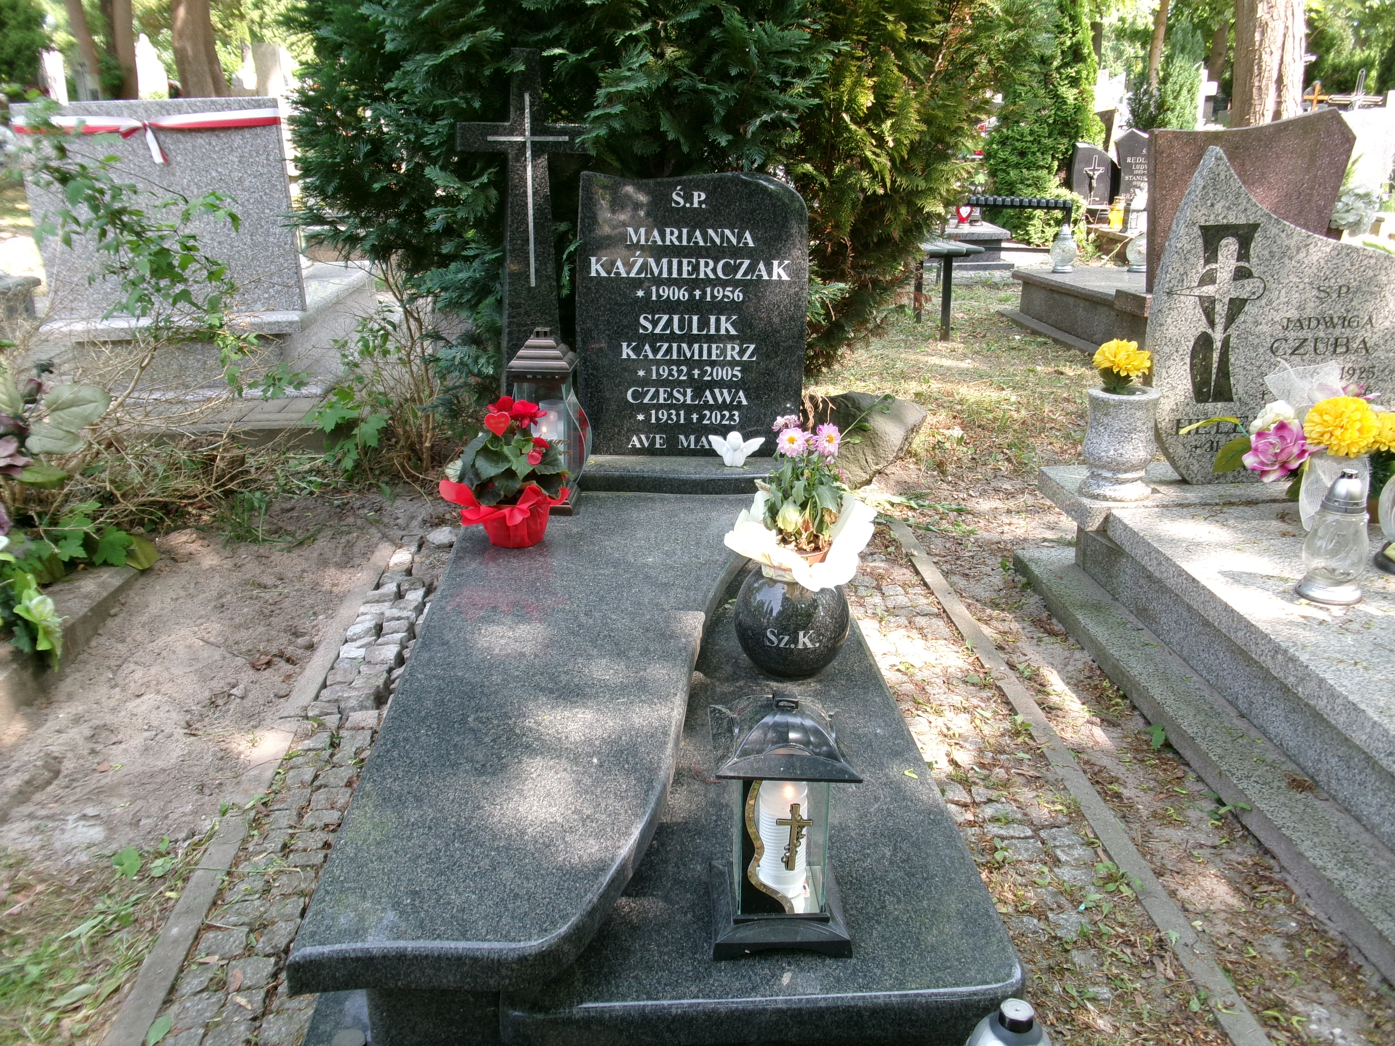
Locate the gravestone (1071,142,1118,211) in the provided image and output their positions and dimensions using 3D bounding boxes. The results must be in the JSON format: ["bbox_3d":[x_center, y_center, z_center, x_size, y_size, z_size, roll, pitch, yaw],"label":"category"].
[{"bbox_3d":[3.737,-3.261,10.600,0.400,0.610,0.100,1,19,3],"label":"gravestone"}]

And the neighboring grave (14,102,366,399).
[{"bbox_3d":[-2.427,-1.526,5.931,1.262,1.280,2.040,0,20,-4],"label":"neighboring grave"}]

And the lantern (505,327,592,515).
[{"bbox_3d":[-0.367,-0.252,2.737,0.200,0.440,0.160,1,19,3],"label":"lantern"}]

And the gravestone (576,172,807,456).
[{"bbox_3d":[-0.015,-0.538,2.963,0.614,0.730,0.080,0,20,-4],"label":"gravestone"}]

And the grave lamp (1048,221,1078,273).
[{"bbox_3d":[2.232,-1.686,6.900,0.170,0.305,0.170,-1,19,-4],"label":"grave lamp"}]

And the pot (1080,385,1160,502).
[{"bbox_3d":[1.192,-0.231,3.193,0.220,0.281,0.220,0,20,-4],"label":"pot"}]

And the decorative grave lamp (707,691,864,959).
[{"bbox_3d":[0.099,0.338,1.345,0.162,0.310,0.162,0,19,-1],"label":"decorative grave lamp"}]

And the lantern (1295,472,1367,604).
[{"bbox_3d":[1.367,0.018,2.388,0.146,0.272,0.146,-1,19,-4],"label":"lantern"}]

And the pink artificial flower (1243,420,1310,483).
[{"bbox_3d":[1.488,-0.185,2.901,0.183,0.155,0.131,6,20,14],"label":"pink artificial flower"}]

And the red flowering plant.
[{"bbox_3d":[-0.414,-0.172,2.487,0.284,0.245,0.264,0,20,-4],"label":"red flowering plant"}]

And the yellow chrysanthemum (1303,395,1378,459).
[{"bbox_3d":[1.511,-0.227,2.650,0.170,0.140,0.160,-1,19,-4],"label":"yellow chrysanthemum"}]

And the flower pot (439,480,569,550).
[{"bbox_3d":[-0.428,-0.027,2.538,0.289,0.133,0.264,0,20,-4],"label":"flower pot"}]

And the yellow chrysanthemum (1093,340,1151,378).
[{"bbox_3d":[1.172,-0.450,3.107,0.167,0.098,0.159,0,20,-4],"label":"yellow chrysanthemum"}]

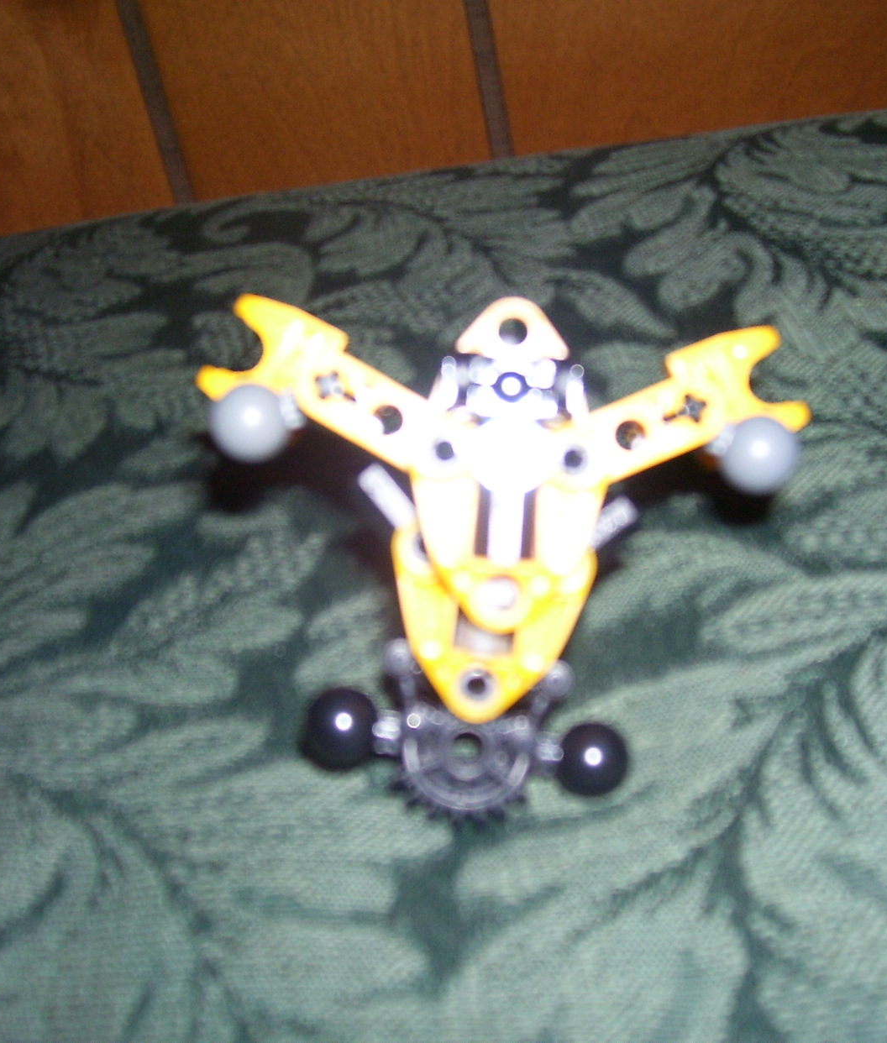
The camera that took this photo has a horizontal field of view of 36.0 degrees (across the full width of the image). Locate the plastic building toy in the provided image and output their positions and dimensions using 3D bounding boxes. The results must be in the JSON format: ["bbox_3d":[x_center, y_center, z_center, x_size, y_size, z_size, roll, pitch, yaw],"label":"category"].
[{"bbox_3d":[0.005,0.006,0.185,0.077,0.072,0.046,5,7,-1],"label":"plastic building toy"}]

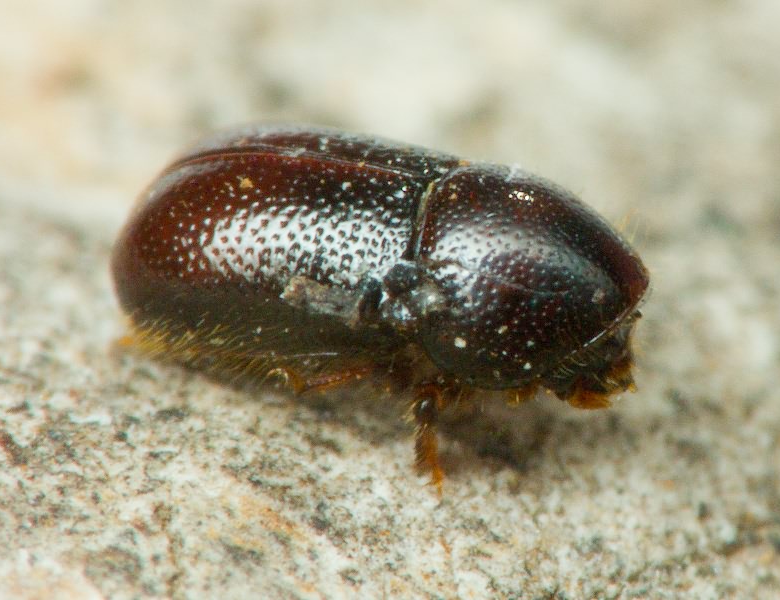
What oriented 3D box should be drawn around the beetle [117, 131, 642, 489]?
[{"bbox_3d":[0.000,0.000,0.041,0.005,0.002,0.002,10,32,17],"label":"beetle"}]

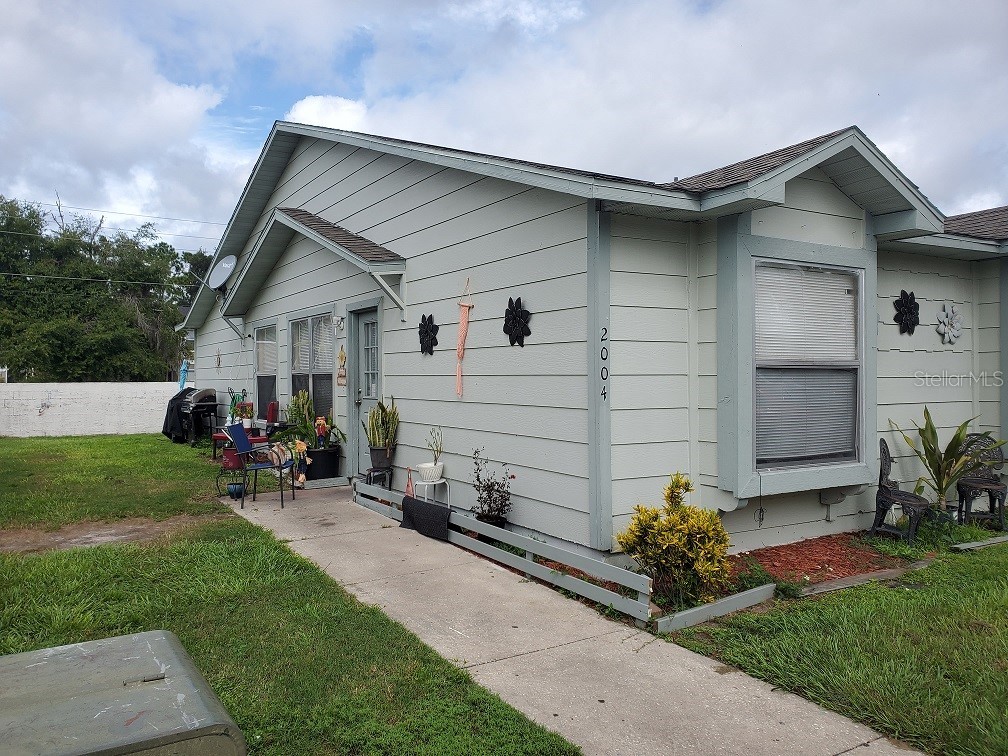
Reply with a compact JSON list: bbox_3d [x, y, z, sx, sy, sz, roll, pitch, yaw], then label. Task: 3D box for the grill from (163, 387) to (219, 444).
[{"bbox_3d":[-6.607,0.787,15.920,0.680,1.180,1.300,-1,0,-32],"label":"grill"}]

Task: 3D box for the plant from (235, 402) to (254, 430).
[{"bbox_3d":[-4.300,0.635,12.500,0.290,0.450,0.290,-1,0,-32],"label":"plant"}]

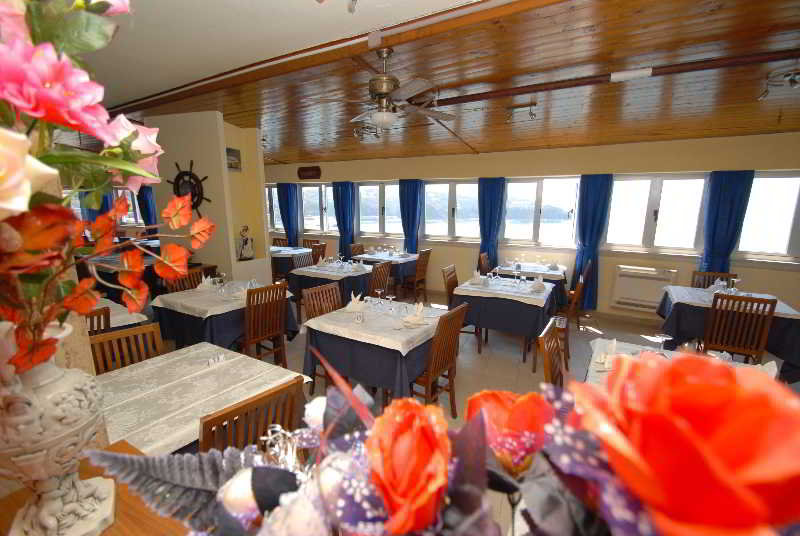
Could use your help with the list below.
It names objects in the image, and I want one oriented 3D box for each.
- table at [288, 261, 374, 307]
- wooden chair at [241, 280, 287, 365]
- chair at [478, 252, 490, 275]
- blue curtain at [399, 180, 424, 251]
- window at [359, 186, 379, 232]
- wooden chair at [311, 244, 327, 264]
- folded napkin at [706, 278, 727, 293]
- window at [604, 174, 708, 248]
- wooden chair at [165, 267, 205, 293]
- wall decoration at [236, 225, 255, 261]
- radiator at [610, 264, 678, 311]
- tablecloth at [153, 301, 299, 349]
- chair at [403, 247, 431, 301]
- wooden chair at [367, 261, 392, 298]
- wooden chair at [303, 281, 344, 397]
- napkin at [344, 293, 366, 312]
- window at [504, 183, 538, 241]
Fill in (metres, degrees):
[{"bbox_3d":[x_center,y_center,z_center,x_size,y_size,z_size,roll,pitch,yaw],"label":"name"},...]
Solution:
[{"bbox_3d":[-1.083,0.371,5.514,0.950,0.745,0.970,6,11,26],"label":"table"},{"bbox_3d":[-1.368,0.600,3.096,0.536,0.952,0.400,6,11,29],"label":"wooden chair"},{"bbox_3d":[1.664,0.255,5.725,0.500,0.975,0.430,7,12,33],"label":"chair"},{"bbox_3d":[0.222,-0.679,6.887,0.576,2.200,0.160,7,12,29],"label":"blue curtain"},{"bbox_3d":[-0.681,-1.296,7.404,0.622,1.076,0.070,7,12,29],"label":"window"},{"bbox_3d":[-1.867,-0.041,7.127,0.500,0.975,0.430,7,12,33],"label":"wooden chair"},{"bbox_3d":[3.816,0.214,4.010,0.230,0.150,0.170,7,12,29],"label":"folded napkin"},{"bbox_3d":[3.928,-0.851,5.199,1.280,1.144,0.088,6,11,29],"label":"window"},{"bbox_3d":[-2.095,0.511,3.541,0.536,0.952,0.400,6,11,29],"label":"wooden chair"},{"bbox_3d":[-2.178,-0.359,4.693,0.130,0.500,0.240,7,12,29],"label":"wall decoration"},{"bbox_3d":[3.937,0.344,5.417,0.830,0.720,0.200,6,11,26],"label":"radiator"},{"bbox_3d":[-1.967,0.539,3.792,1.140,0.520,1.000,7,12,29],"label":"tablecloth"},{"bbox_3d":[0.266,0.136,6.292,0.500,0.975,0.430,7,12,33],"label":"chair"},{"bbox_3d":[-0.397,0.393,4.699,0.500,0.970,0.430,8,13,33],"label":"wooden chair"},{"bbox_3d":[-0.503,0.648,2.910,0.536,0.952,0.400,6,11,29],"label":"wooden chair"},{"bbox_3d":[-0.426,0.320,3.276,0.170,0.150,0.180,6,11,26],"label":"napkin"},{"bbox_3d":[2.119,-0.986,5.862,0.580,1.046,0.070,7,12,29],"label":"window"}]

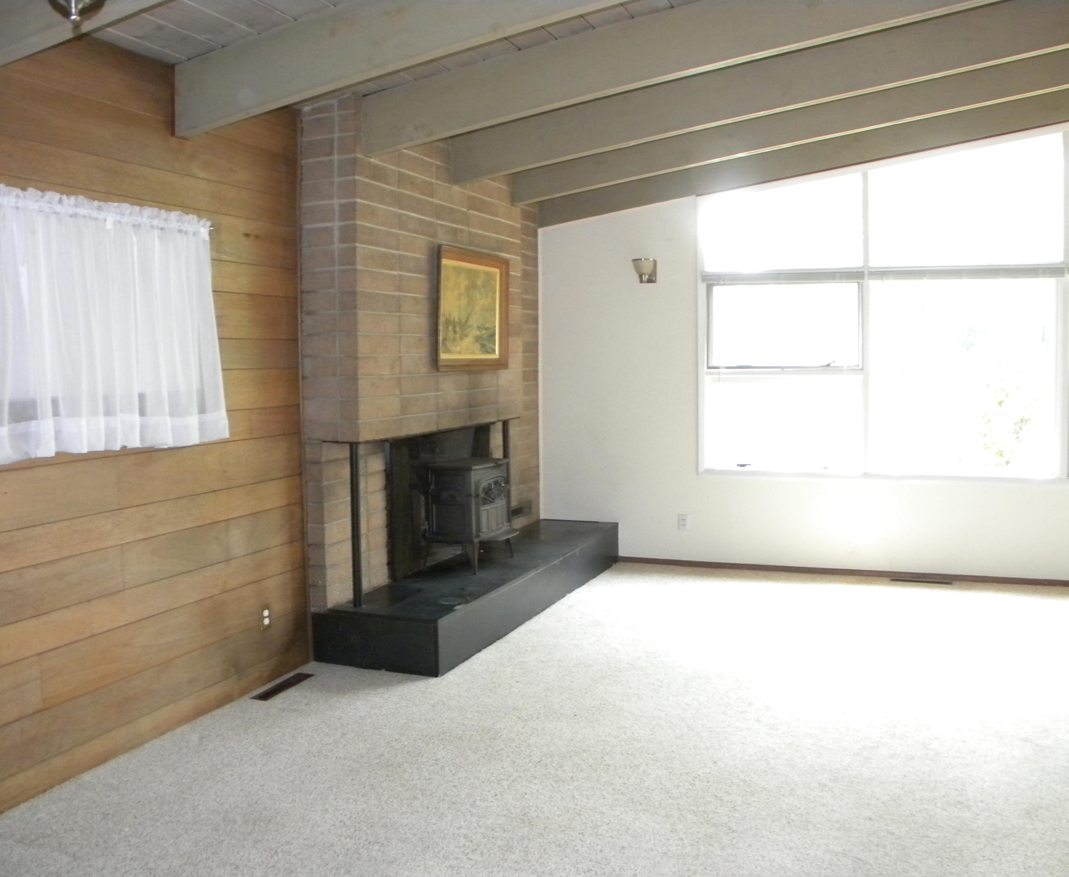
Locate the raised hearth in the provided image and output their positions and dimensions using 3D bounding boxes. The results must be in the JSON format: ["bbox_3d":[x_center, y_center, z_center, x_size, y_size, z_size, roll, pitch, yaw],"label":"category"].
[{"bbox_3d":[-0.251,0.883,5.885,0.716,0.283,2.700,1,5,23],"label":"raised hearth"}]

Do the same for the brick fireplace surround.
[{"bbox_3d":[-0.453,-0.494,5.845,0.324,2.490,2.700,1,5,23],"label":"brick fireplace surround"}]

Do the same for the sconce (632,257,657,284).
[{"bbox_3d":[0.761,-1.182,6.639,0.153,0.168,0.171,1,5,23],"label":"sconce"}]

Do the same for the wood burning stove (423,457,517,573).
[{"bbox_3d":[-0.370,0.451,5.693,0.518,0.618,0.495,1,5,23],"label":"wood burning stove"}]

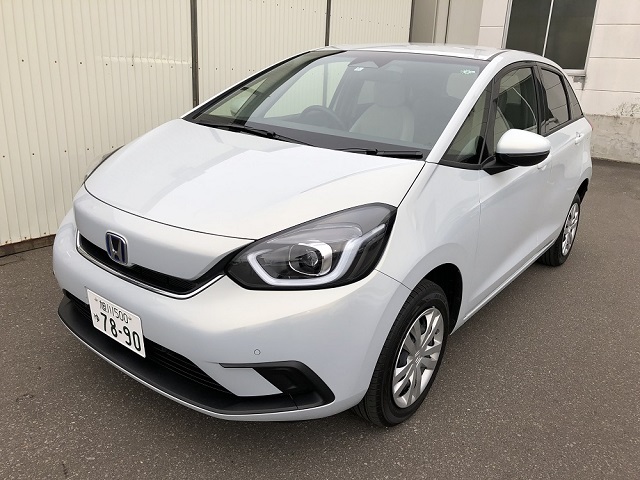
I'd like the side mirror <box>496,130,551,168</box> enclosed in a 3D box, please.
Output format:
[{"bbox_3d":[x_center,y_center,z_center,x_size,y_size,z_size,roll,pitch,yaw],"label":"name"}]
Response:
[{"bbox_3d":[0.915,-0.418,2.341,0.225,0.160,0.135,16,22,35],"label":"side mirror"}]

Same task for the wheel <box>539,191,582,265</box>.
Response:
[{"bbox_3d":[1.899,-0.095,4.082,0.190,0.600,0.600,16,22,35],"label":"wheel"}]

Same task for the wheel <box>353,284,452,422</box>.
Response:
[{"bbox_3d":[0.354,0.465,2.159,0.190,0.600,0.600,16,22,35],"label":"wheel"}]

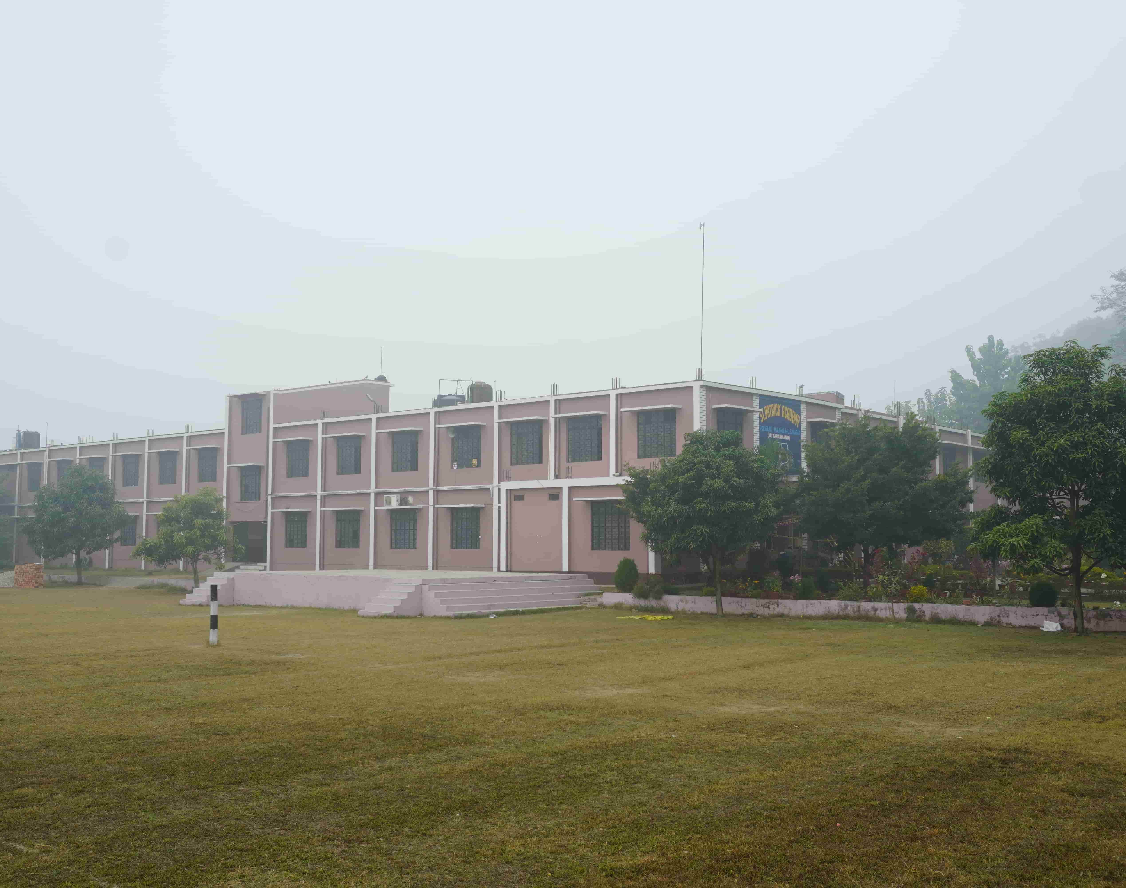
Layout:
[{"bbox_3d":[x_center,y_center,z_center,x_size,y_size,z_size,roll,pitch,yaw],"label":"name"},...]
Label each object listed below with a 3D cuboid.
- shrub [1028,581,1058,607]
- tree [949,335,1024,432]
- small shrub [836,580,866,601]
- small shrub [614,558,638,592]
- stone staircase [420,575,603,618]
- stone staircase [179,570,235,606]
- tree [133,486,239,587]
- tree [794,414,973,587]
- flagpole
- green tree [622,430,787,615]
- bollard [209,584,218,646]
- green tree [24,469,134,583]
[{"bbox_3d":[10.578,3.320,25.313,0.666,0.616,0.666,-2,-5,22],"label":"shrub"},{"bbox_3d":[27.545,0.179,75.253,4.916,14.734,4.916,-2,-5,20],"label":"tree"},{"bbox_3d":[7.131,3.653,28.496,0.750,0.578,0.700,-1,-5,14],"label":"small shrub"},{"bbox_3d":[1.926,4.012,35.086,0.741,1.076,0.741,0,-5,3],"label":"small shrub"},{"bbox_3d":[-1.510,4.601,34.944,5.950,1.061,1.332,4,-7,-44],"label":"stone staircase"},{"bbox_3d":[-11.982,4.920,38.470,1.376,1.061,1.332,-4,-6,38],"label":"stone staircase"},{"bbox_3d":[-13.875,3.463,42.356,3.920,3.851,3.920,2,-5,-18],"label":"tree"},{"bbox_3d":[10.647,1.870,38.158,5.776,5.780,5.776,-1,-5,16],"label":"tree"},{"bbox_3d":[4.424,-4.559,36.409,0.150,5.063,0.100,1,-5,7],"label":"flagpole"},{"bbox_3d":[3.576,1.981,29.137,4.204,4.671,4.204,0,-5,7],"label":"green tree"},{"bbox_3d":[-7.205,3.536,23.725,0.151,1.249,0.151,1,-5,-17],"label":"bollard"},{"bbox_3d":[-22.242,3.729,52.490,4.851,5.371,4.851,2,-5,-23],"label":"green tree"}]

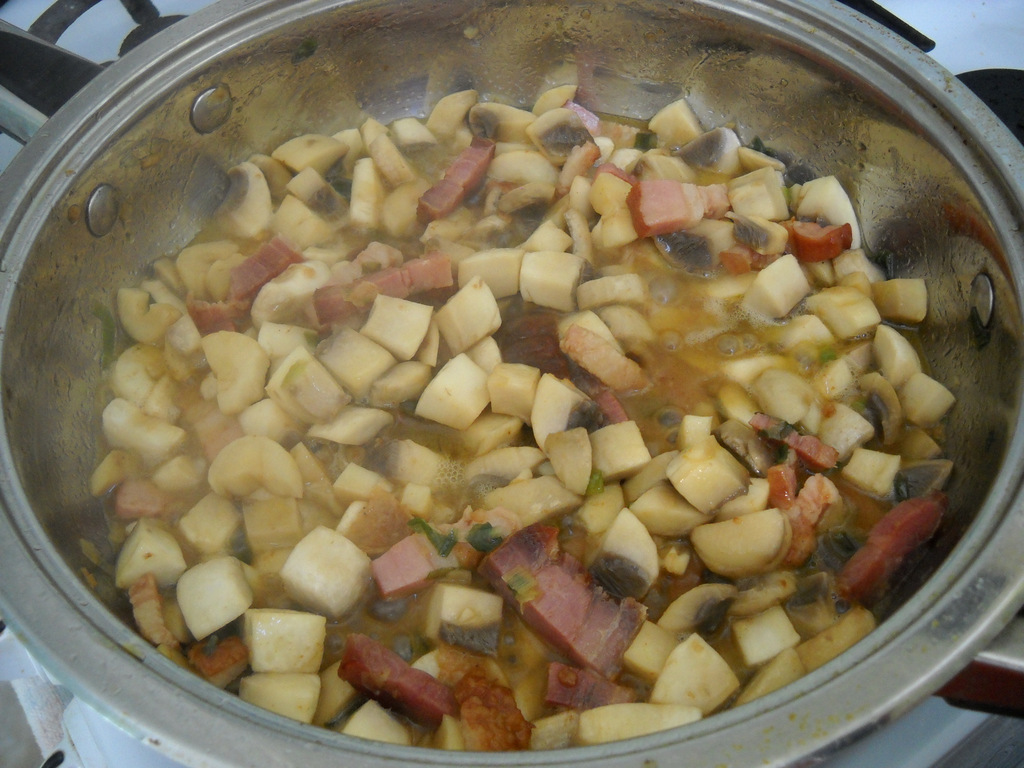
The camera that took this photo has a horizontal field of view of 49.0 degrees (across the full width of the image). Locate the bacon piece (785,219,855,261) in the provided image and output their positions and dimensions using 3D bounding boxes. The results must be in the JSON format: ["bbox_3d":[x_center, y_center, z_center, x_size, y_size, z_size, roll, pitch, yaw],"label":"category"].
[{"bbox_3d":[0.100,-0.046,0.366,0.021,0.011,0.010,-3,51,0],"label":"bacon piece"}]

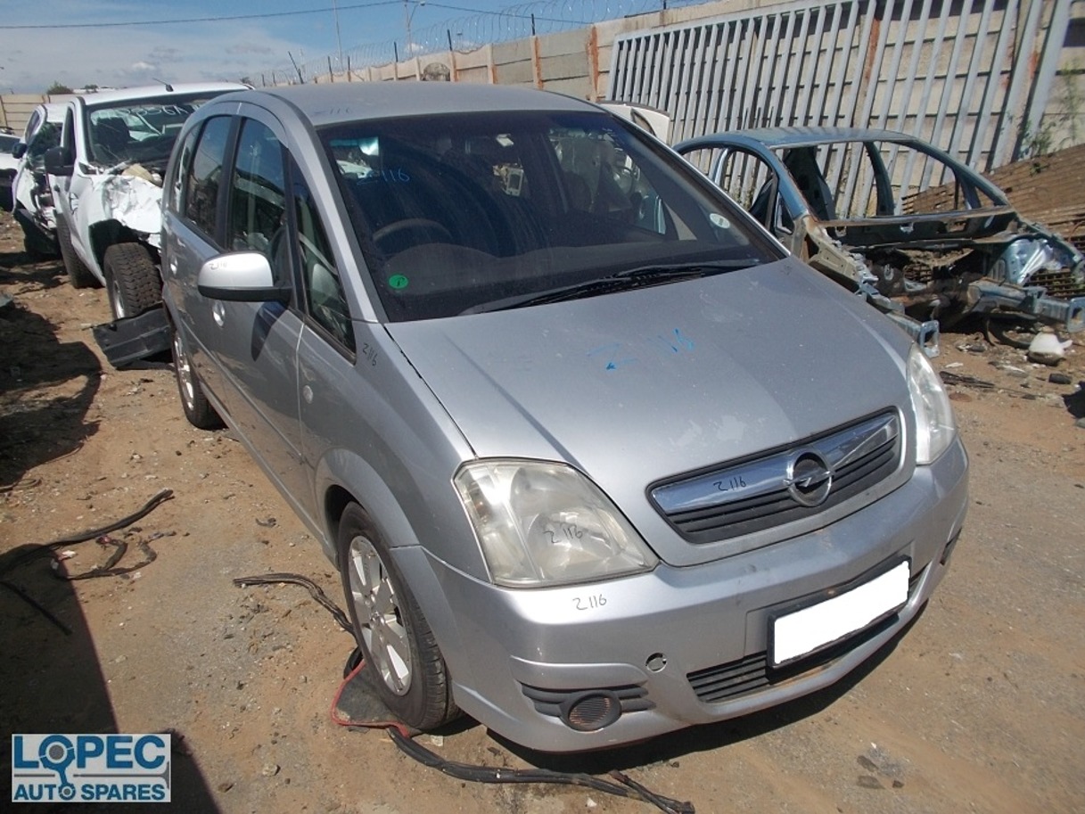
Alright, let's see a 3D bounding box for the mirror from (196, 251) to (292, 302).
[{"bbox_3d":[-0.849,-0.362,2.310,0.240,0.160,0.170,-13,23,-30],"label":"mirror"}]

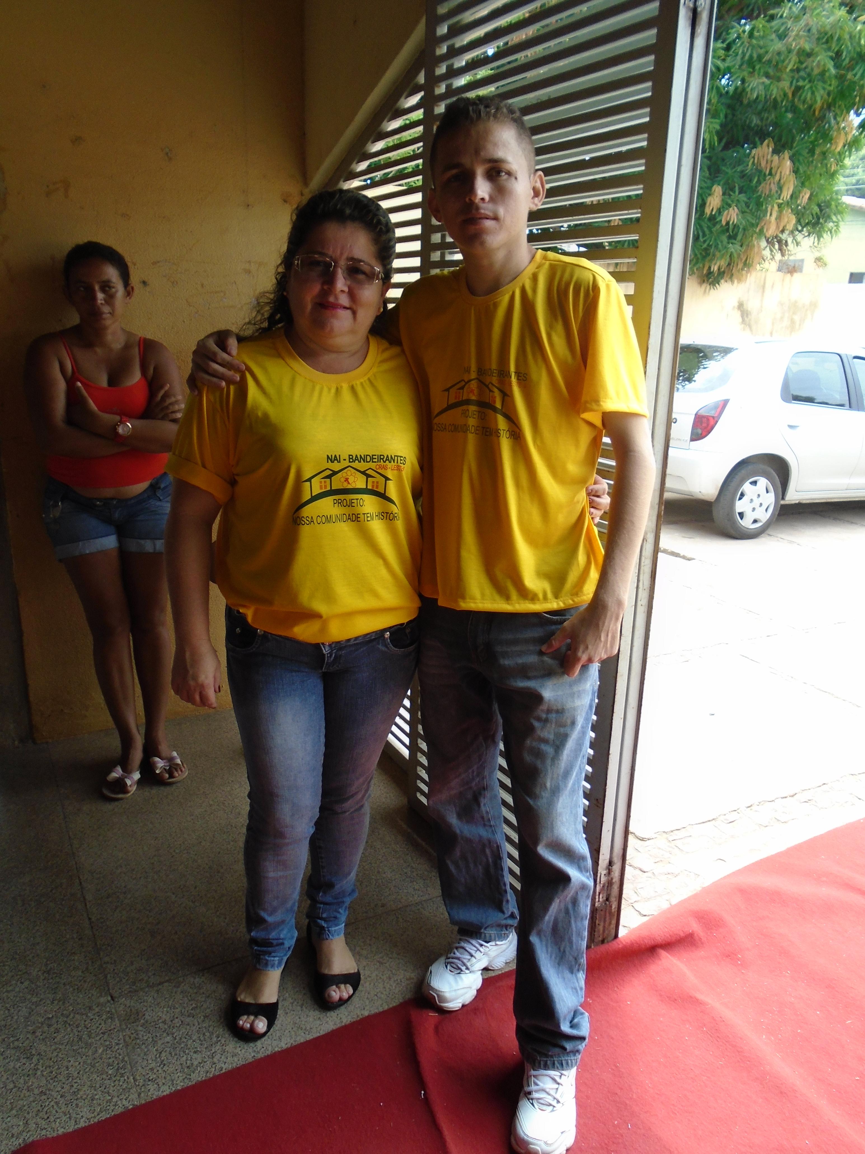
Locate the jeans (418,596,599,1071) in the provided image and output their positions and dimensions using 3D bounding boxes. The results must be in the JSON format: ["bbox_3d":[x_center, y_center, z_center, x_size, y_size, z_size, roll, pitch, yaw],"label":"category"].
[{"bbox_3d":[0.138,0.433,1.675,0.345,0.890,0.390,5,17,12],"label":"jeans"}]

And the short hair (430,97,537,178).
[{"bbox_3d":[0.076,-0.659,1.341,0.165,0.155,0.190,4,17,7],"label":"short hair"}]

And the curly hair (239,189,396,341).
[{"bbox_3d":[-0.191,-0.509,1.478,0.250,0.280,0.230,0,17,-6],"label":"curly hair"}]

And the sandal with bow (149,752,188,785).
[{"bbox_3d":[-0.834,0.563,2.715,0.100,0.065,0.240,-6,18,-24],"label":"sandal with bow"}]

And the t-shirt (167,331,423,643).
[{"bbox_3d":[-0.210,-0.174,1.526,0.475,0.520,0.330,-4,18,-17],"label":"t-shirt"}]

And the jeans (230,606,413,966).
[{"bbox_3d":[-0.216,0.414,1.741,0.370,0.810,0.310,-3,17,-14],"label":"jeans"}]

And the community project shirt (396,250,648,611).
[{"bbox_3d":[0.119,-0.247,1.470,0.450,0.590,0.280,6,17,14],"label":"community project shirt"}]

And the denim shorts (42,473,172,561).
[{"bbox_3d":[-0.950,-0.186,2.573,0.390,0.250,0.270,-5,18,-20],"label":"denim shorts"}]

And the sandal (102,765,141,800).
[{"bbox_3d":[-0.928,0.584,2.638,0.100,0.065,0.240,2,17,0],"label":"sandal"}]

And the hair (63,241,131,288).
[{"bbox_3d":[-0.932,-0.859,2.433,0.180,0.160,0.190,-4,18,-18],"label":"hair"}]

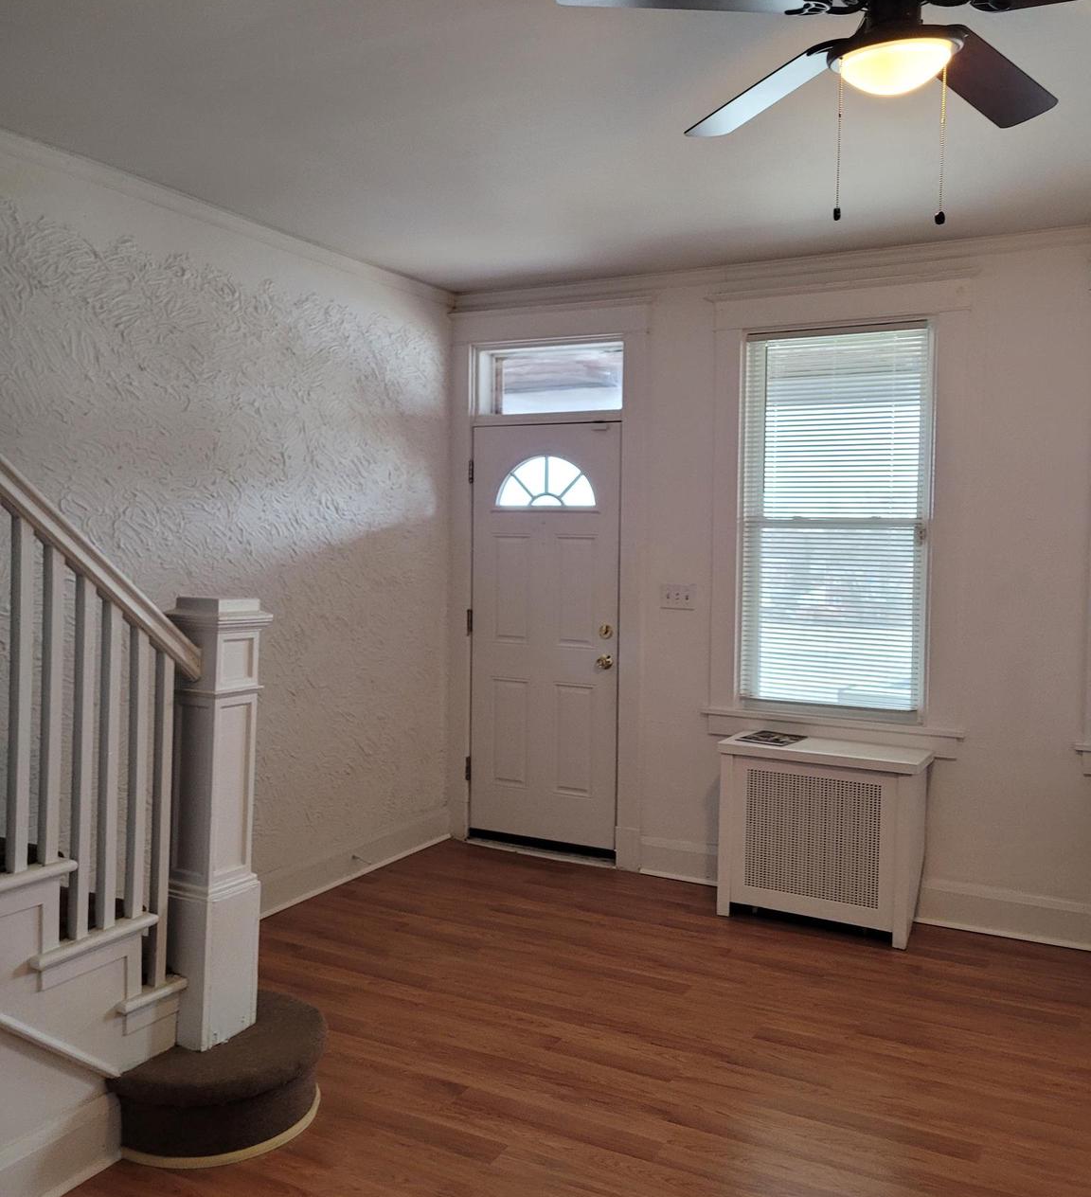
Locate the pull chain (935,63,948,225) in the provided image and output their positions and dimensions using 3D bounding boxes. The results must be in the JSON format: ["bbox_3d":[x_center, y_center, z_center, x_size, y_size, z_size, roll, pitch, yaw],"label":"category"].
[{"bbox_3d":[0.780,-0.893,2.145,0.018,0.318,0.018,3,4,29],"label":"pull chain"}]

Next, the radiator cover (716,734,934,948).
[{"bbox_3d":[1.129,0.964,4.458,0.790,0.714,0.305,3,4,29],"label":"radiator cover"}]

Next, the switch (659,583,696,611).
[{"bbox_3d":[0.596,-0.007,4.950,0.159,0.113,0.018,3,4,29],"label":"switch"}]

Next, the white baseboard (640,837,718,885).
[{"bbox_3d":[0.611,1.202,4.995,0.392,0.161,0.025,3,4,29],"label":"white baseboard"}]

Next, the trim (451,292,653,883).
[{"bbox_3d":[-0.013,-0.072,5.281,1.067,2.655,0.080,3,4,29],"label":"trim"}]

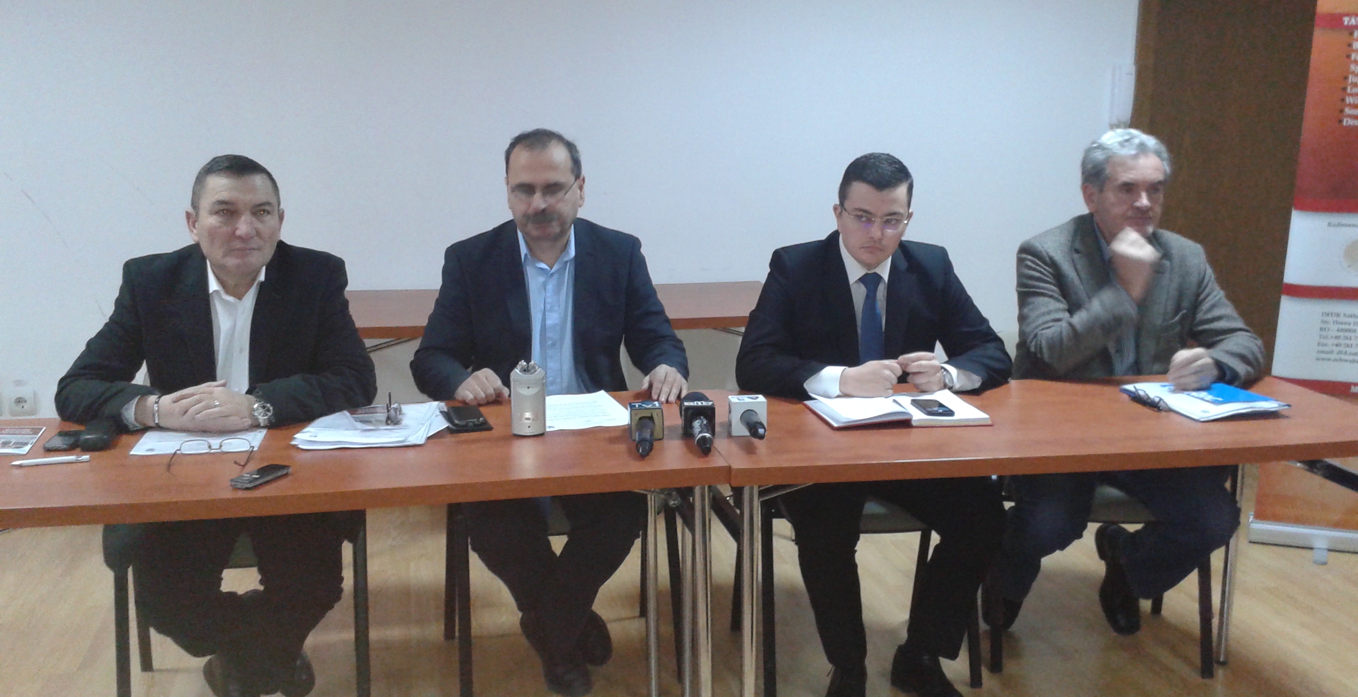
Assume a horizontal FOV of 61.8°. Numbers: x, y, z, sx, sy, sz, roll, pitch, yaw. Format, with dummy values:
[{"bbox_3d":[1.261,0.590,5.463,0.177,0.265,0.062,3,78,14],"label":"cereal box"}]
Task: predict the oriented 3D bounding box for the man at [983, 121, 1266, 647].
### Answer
[{"bbox_3d":[1.086,0.131,2.762,0.580,1.310,0.620,-1,11,-2],"label":"man"}]

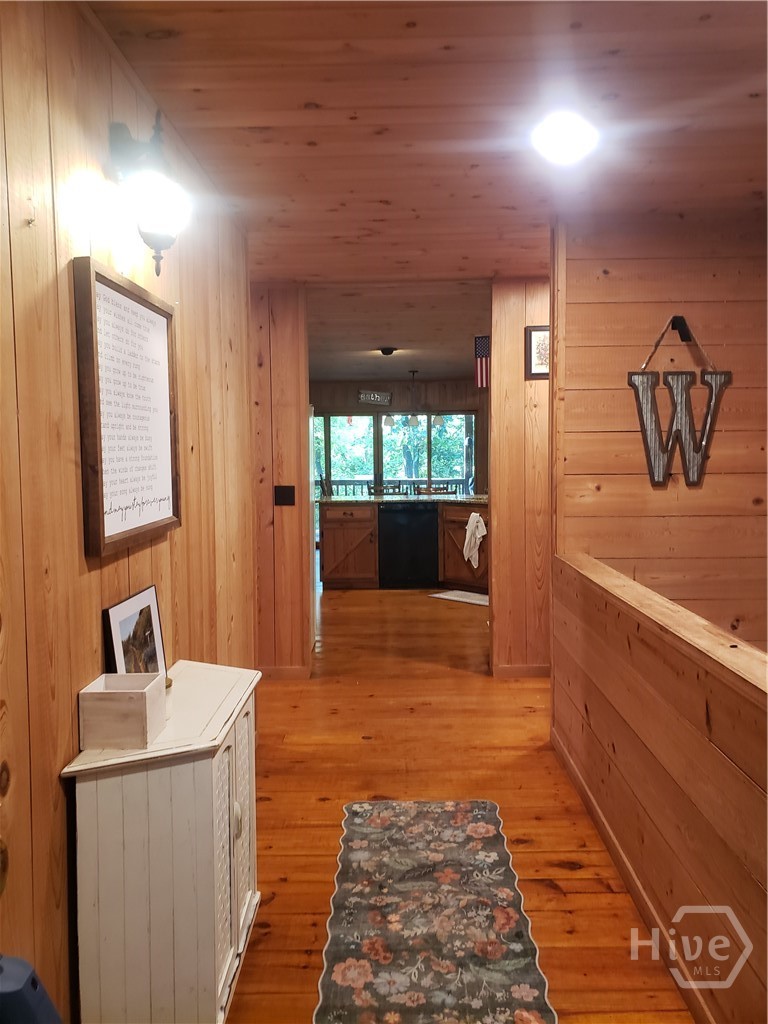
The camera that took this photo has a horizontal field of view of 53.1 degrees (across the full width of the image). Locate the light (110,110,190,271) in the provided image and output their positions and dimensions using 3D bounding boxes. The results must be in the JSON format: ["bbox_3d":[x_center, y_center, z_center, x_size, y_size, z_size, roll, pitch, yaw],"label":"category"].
[{"bbox_3d":[-0.577,-0.809,1.958,0.190,0.410,0.160,-1,4,1],"label":"light"}]

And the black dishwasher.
[{"bbox_3d":[0.257,0.338,8.075,0.605,0.870,0.600,-1,4,1],"label":"black dishwasher"}]

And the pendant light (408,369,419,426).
[{"bbox_3d":[0.365,-1.416,9.514,0.130,0.710,0.130,-1,4,1],"label":"pendant light"}]

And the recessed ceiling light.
[{"bbox_3d":[0.584,-1.209,2.489,0.200,0.050,0.200,-1,4,1],"label":"recessed ceiling light"}]

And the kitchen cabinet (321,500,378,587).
[{"bbox_3d":[-0.342,0.344,8.089,0.585,0.870,0.600,-1,4,1],"label":"kitchen cabinet"}]

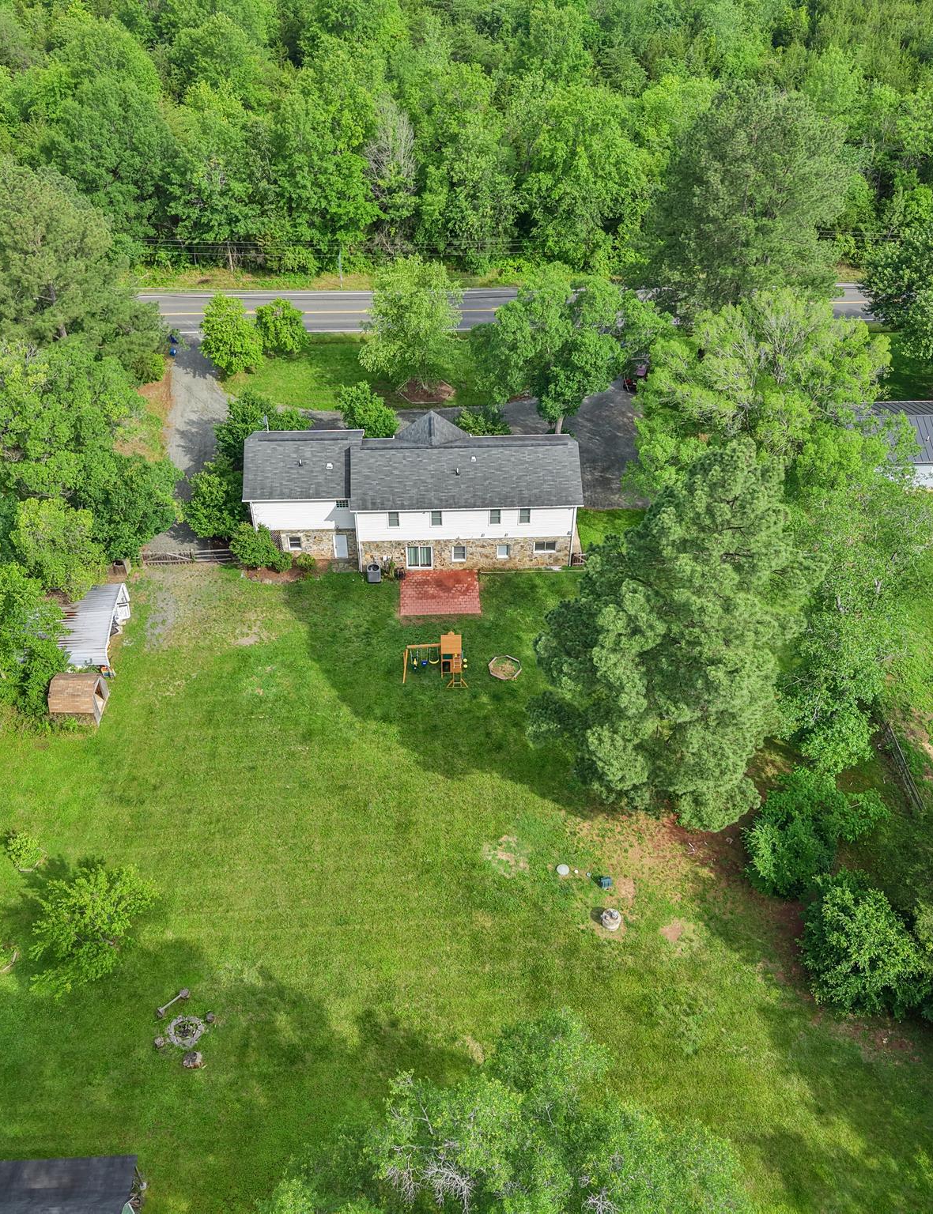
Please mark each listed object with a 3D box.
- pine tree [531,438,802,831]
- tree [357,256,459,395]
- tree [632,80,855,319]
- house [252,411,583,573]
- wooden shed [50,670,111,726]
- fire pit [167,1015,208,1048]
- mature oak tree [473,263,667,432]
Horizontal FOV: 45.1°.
[{"bbox_3d":[11.176,2.186,57.452,14.500,24.800,13.000,1,43,0],"label":"pine tree"},{"bbox_3d":[-4.332,-23.635,94.433,8.200,11.400,8.000,1,43,0],"label":"tree"},{"bbox_3d":[23.400,-32.663,95.667,16.500,22.300,16.500,0,42,0],"label":"tree"},{"bbox_3d":[-3.862,-8.809,81.518,23.449,7.545,10.179,-1,43,-2],"label":"house"},{"bbox_3d":[-23.963,5.404,69.654,2.850,2.800,2.800,1,43,1],"label":"wooden shed"},{"bbox_3d":[-13.507,20.460,53.975,1.750,0.300,1.750,0,42,0],"label":"fire pit"},{"bbox_3d":[7.800,-19.138,86.902,14.500,14.200,14.500,0,42,0],"label":"mature oak tree"}]

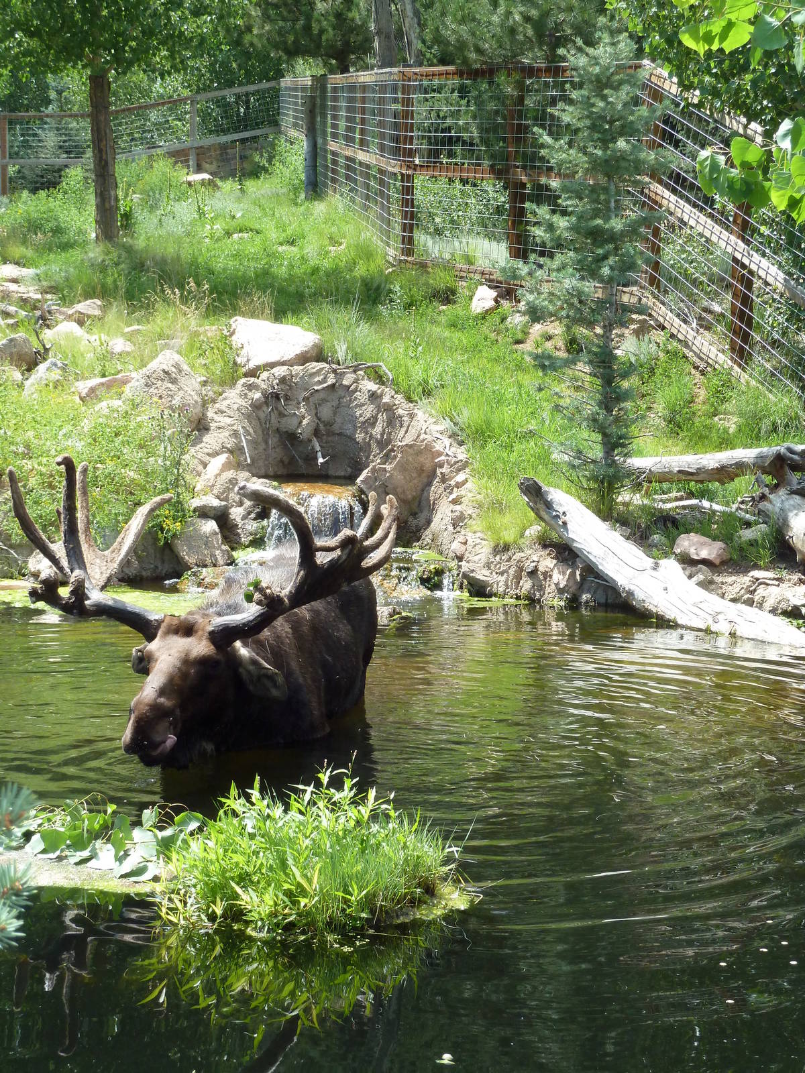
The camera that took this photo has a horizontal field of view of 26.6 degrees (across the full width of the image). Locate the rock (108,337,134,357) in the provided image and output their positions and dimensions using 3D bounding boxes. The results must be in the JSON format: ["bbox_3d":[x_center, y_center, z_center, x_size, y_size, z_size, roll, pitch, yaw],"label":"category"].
[{"bbox_3d":[-2.306,-1.552,14.000,0.224,0.173,0.190,0,6,0],"label":"rock"}]

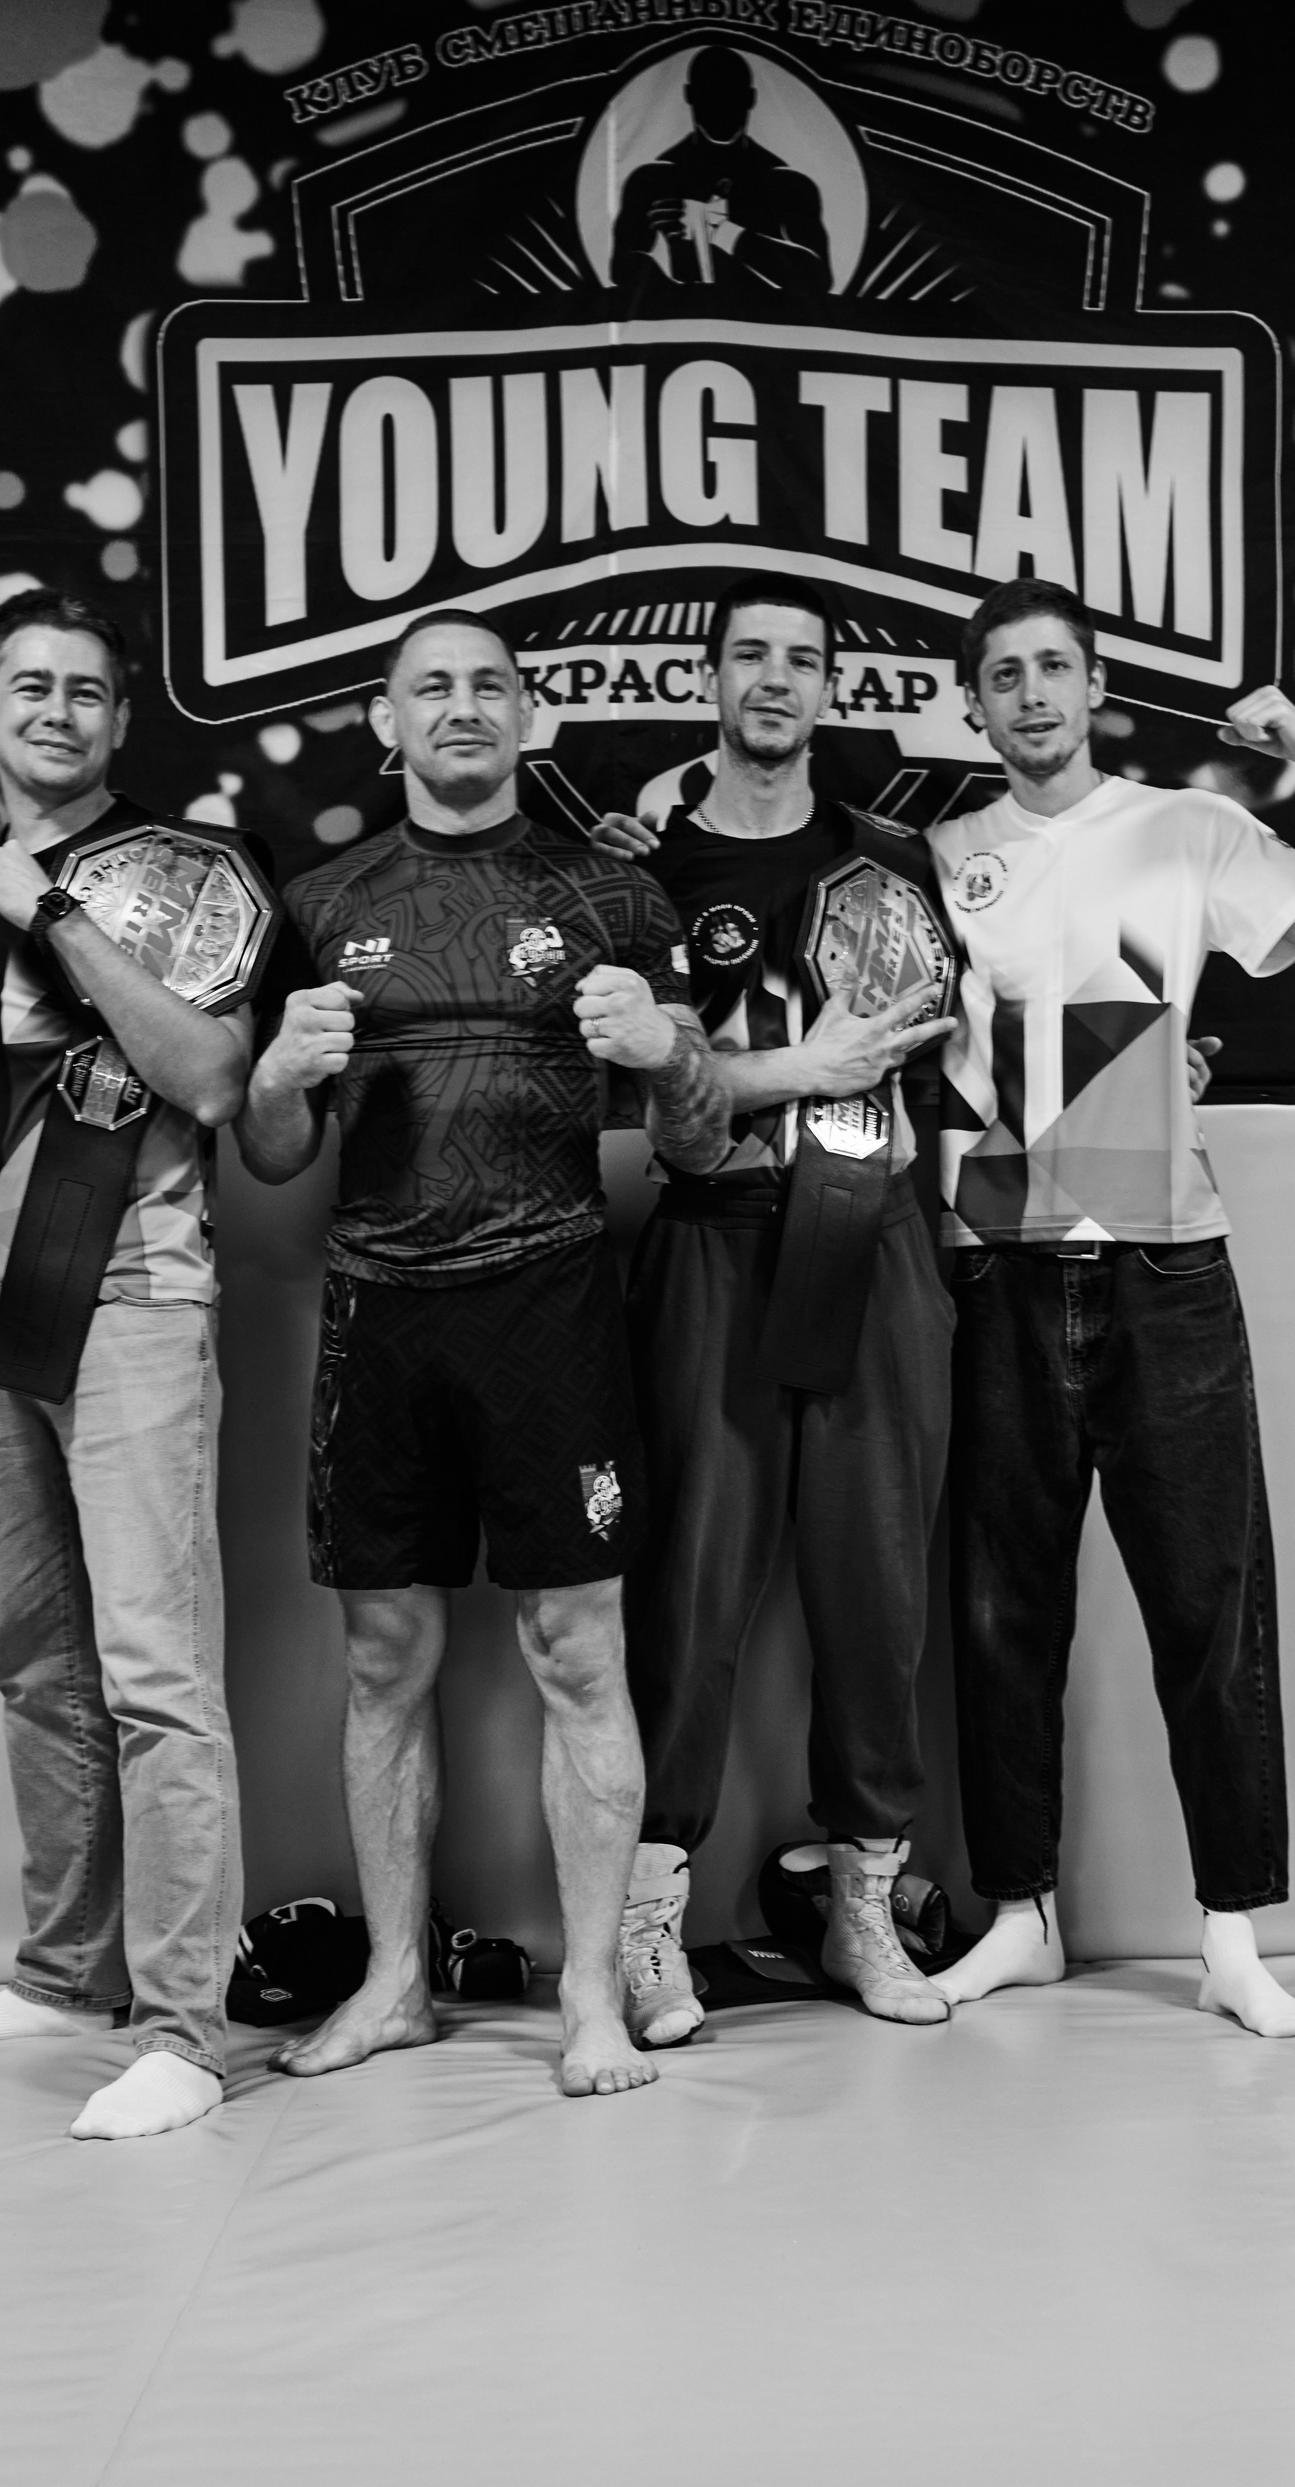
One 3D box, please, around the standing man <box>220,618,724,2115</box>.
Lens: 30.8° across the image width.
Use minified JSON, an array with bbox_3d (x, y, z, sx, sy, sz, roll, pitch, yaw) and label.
[{"bbox_3d":[-0.200,0.118,2.820,0.600,1.770,0.460,-1,3,-3],"label":"standing man"}]

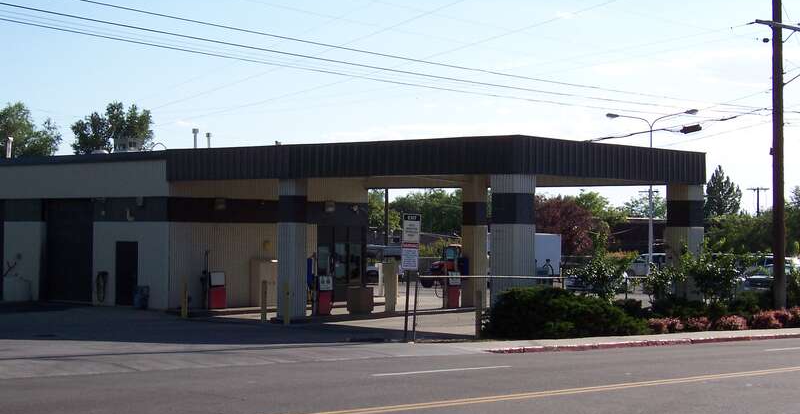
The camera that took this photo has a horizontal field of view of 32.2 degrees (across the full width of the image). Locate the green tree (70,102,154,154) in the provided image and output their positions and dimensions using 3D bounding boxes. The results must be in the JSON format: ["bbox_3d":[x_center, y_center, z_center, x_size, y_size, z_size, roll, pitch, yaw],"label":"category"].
[{"bbox_3d":[-18.246,-1.576,88.000,6.000,10.238,5.800,1,-1,-11],"label":"green tree"}]

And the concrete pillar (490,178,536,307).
[{"bbox_3d":[2.991,1.242,36.600,0.840,4.190,0.900,0,-1,39],"label":"concrete pillar"}]

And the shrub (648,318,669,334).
[{"bbox_3d":[6.217,2.859,33.417,0.500,0.367,0.500,1,-1,0],"label":"shrub"}]

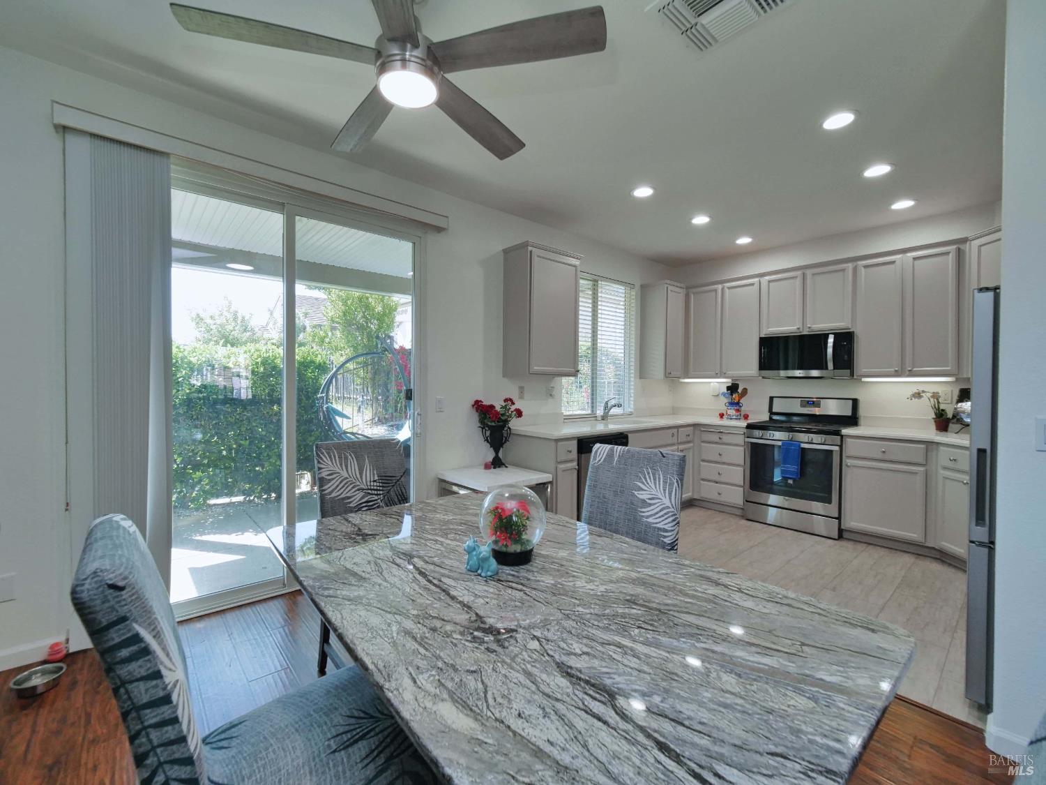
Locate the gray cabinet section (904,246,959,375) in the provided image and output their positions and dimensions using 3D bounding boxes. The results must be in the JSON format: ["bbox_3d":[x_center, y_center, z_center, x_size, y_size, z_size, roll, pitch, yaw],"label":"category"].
[{"bbox_3d":[3.455,-0.650,3.582,0.320,1.015,0.323,0,1,-45],"label":"gray cabinet section"}]

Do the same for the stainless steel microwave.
[{"bbox_3d":[2.788,-0.344,4.129,0.415,0.420,0.759,-1,1,-40],"label":"stainless steel microwave"}]

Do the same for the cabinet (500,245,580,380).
[{"bbox_3d":[0.174,-0.682,3.763,0.617,1.090,0.340,-1,1,-40],"label":"cabinet"}]

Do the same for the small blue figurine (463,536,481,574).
[{"bbox_3d":[-0.153,0.475,1.268,0.056,0.103,0.046,0,1,6],"label":"small blue figurine"}]

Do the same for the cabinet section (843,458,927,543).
[{"bbox_3d":[3.127,0.870,3.638,0.500,0.594,0.511,0,1,-45],"label":"cabinet section"}]

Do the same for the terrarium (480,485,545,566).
[{"bbox_3d":[-0.032,0.408,1.340,0.205,0.235,0.205,0,1,0],"label":"terrarium"}]

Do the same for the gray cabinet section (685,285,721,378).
[{"bbox_3d":[2.155,-0.679,4.896,0.320,1.019,0.385,0,1,-45],"label":"gray cabinet section"}]

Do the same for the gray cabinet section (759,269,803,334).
[{"bbox_3d":[2.701,-0.874,4.344,0.320,0.582,0.378,0,1,-45],"label":"gray cabinet section"}]

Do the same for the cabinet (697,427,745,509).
[{"bbox_3d":[2.289,0.774,4.589,0.610,0.850,0.535,-1,1,-40],"label":"cabinet"}]

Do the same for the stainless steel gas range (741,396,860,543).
[{"bbox_3d":[2.672,0.649,4.053,0.700,1.180,0.759,-1,1,-40],"label":"stainless steel gas range"}]

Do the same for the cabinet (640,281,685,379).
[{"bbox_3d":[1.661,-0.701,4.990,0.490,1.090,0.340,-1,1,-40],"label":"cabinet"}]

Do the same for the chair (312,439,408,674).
[{"bbox_3d":[-0.631,0.758,1.946,0.470,1.030,0.600,-1,1,-40],"label":"chair"}]

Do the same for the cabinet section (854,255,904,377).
[{"bbox_3d":[3.224,-0.654,3.815,0.320,1.014,0.321,0,1,-45],"label":"cabinet section"}]

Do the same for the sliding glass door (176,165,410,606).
[{"bbox_3d":[-1.449,0.030,2.689,1.750,2.425,0.110,-1,1,-40],"label":"sliding glass door"}]

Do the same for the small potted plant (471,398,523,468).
[{"bbox_3d":[-0.209,0.338,3.440,0.420,0.570,0.360,0,1,0],"label":"small potted plant"}]

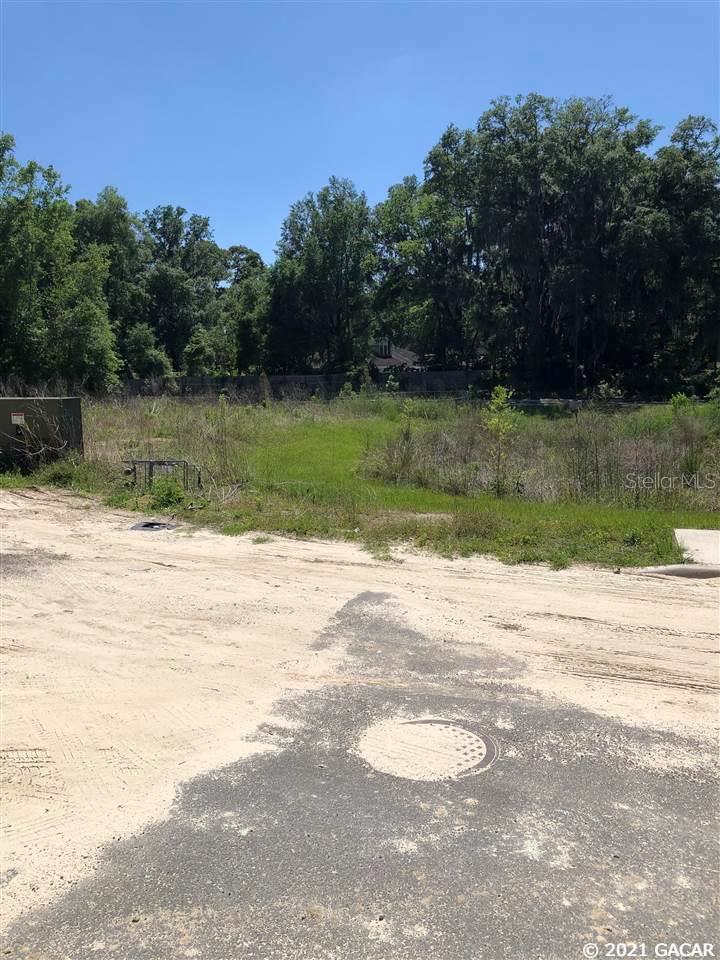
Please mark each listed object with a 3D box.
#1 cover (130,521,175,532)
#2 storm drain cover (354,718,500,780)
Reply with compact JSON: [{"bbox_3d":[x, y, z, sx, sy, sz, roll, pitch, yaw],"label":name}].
[{"bbox_3d":[-2.513,0.574,9.388,0.430,0.050,0.460,0,6,7],"label":"cover"},{"bbox_3d":[0.301,1.209,3.476,0.640,0.040,0.640,-1,6,0],"label":"storm drain cover"}]

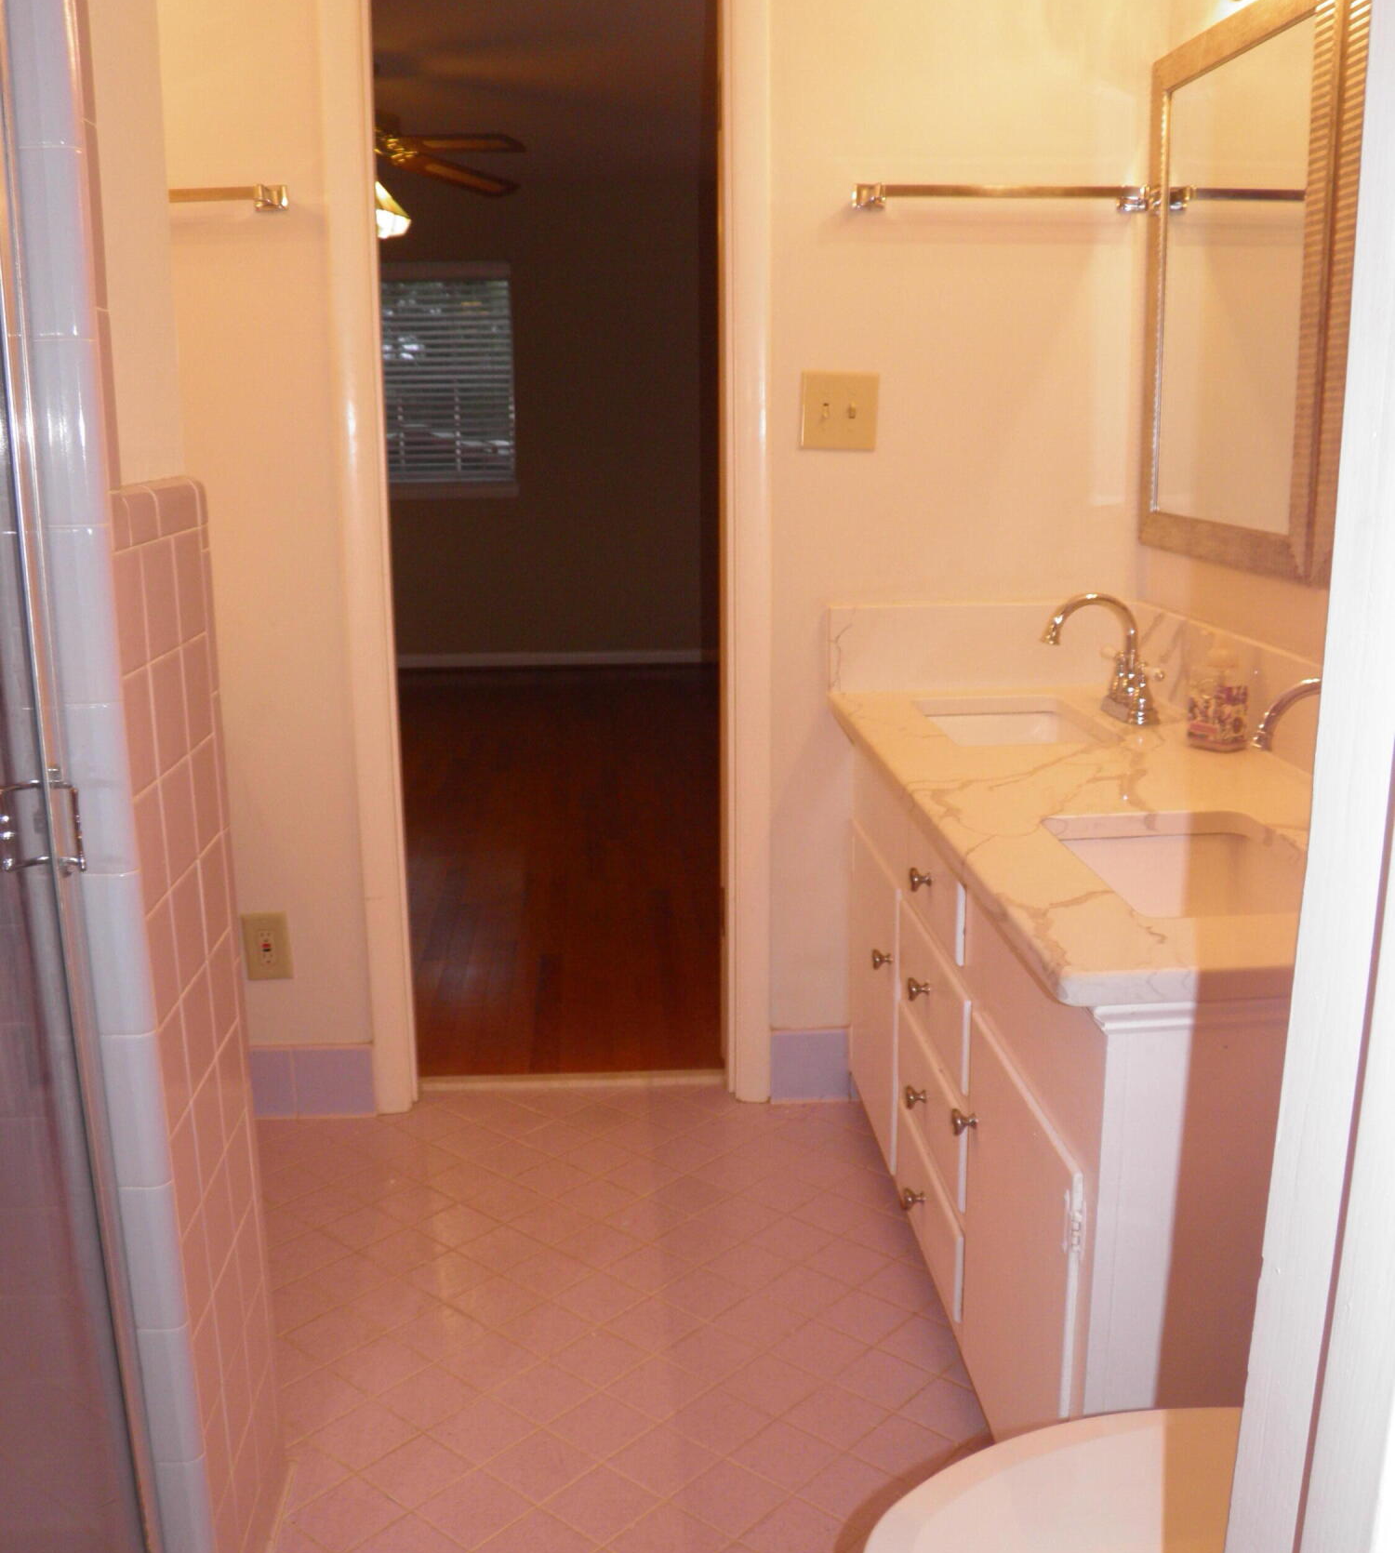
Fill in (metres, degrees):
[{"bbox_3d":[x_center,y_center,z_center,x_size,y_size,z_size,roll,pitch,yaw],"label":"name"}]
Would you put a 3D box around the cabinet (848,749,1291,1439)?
[{"bbox_3d":[0.599,0.417,2.194,0.540,0.782,1.475,-1,13,-3],"label":"cabinet"}]

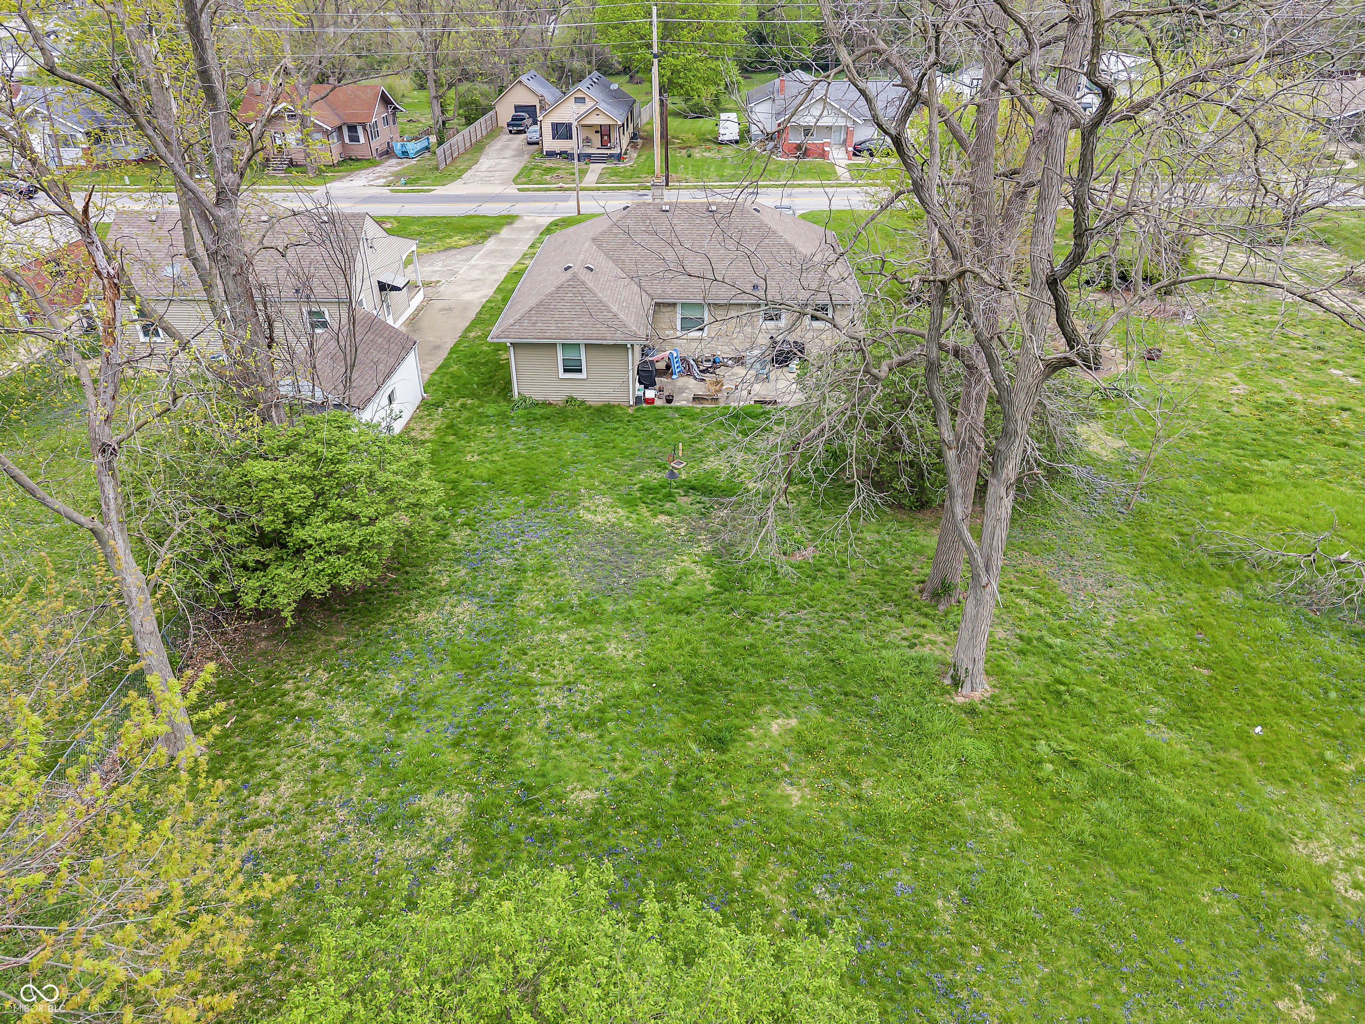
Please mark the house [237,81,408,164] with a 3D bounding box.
[{"bbox_3d":[-33.361,-36.035,87.583,13.200,5.850,10.000,2,30,4],"label":"house"}]

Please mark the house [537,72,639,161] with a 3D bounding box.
[{"bbox_3d":[-8.911,-38.110,90.888,7.800,5.950,16.600,1,30,2],"label":"house"}]

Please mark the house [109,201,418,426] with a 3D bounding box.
[{"bbox_3d":[-16.765,-8.349,37.628,14.200,5.450,19.200,1,30,2],"label":"house"}]

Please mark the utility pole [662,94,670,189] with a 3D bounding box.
[{"bbox_3d":[-1.182,-29.264,74.862,0.280,6.800,0.280,0,30,0],"label":"utility pole"}]

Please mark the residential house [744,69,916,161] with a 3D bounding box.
[{"bbox_3d":[13.838,-39.841,93.467,14.100,6.200,19.000,0,30,1],"label":"residential house"}]

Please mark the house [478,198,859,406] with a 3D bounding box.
[{"bbox_3d":[0.231,-9.752,39.954,13.950,5.423,14.788,1,30,1],"label":"house"}]

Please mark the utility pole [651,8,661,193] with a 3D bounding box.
[{"bbox_3d":[-1.921,-31.730,73.189,0.360,12.750,0.360,0,30,0],"label":"utility pole"}]

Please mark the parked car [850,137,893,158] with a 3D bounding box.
[{"bbox_3d":[18.396,-33.977,88.092,4.700,1.470,1.820,-8,31,-14],"label":"parked car"}]

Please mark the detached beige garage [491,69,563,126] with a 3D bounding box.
[{"bbox_3d":[-17.259,-46.637,106.869,6.600,4.600,9.400,0,30,1],"label":"detached beige garage"}]

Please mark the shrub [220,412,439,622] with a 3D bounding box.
[{"bbox_3d":[-8.762,-0.335,25.401,5.700,3.900,5.800,0,30,0],"label":"shrub"}]

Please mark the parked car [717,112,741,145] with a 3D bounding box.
[{"bbox_3d":[4.794,-39.078,95.882,2.000,2.500,5.800,1,30,2],"label":"parked car"}]

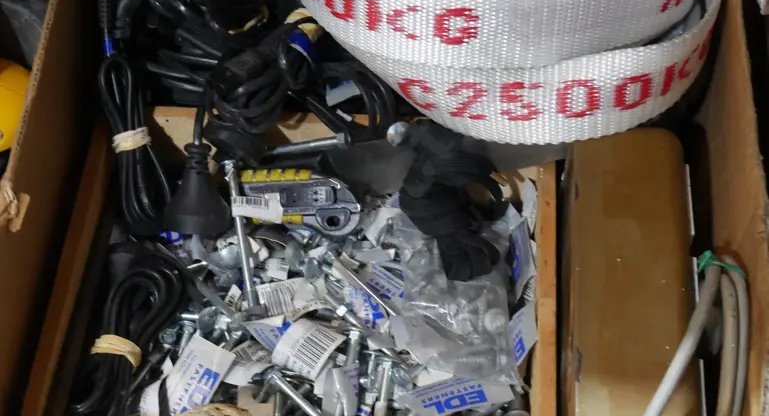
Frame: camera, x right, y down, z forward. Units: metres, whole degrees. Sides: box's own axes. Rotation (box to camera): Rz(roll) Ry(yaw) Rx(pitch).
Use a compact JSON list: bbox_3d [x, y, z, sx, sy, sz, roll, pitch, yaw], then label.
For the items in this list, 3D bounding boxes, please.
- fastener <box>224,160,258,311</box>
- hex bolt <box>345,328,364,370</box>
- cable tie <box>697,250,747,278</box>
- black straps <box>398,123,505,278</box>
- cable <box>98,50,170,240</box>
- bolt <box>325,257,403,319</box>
[{"bbox_3d":[-0.085,0.015,0.885,0.011,0.011,0.101,-9,64,-7],"label":"fastener"},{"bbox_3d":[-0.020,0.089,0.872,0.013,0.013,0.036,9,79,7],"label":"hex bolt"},{"bbox_3d":[0.191,0.031,0.838,0.027,0.014,0.012,2,54,3],"label":"cable tie"},{"bbox_3d":[0.040,-0.007,0.873,0.060,0.045,0.090,2,54,4],"label":"black straps"},{"bbox_3d":[-0.155,-0.041,0.923,0.036,0.028,0.114,-11,70,-7],"label":"cable"},{"bbox_3d":[-0.013,0.048,0.898,0.054,0.012,0.012,40,63,15],"label":"bolt"}]

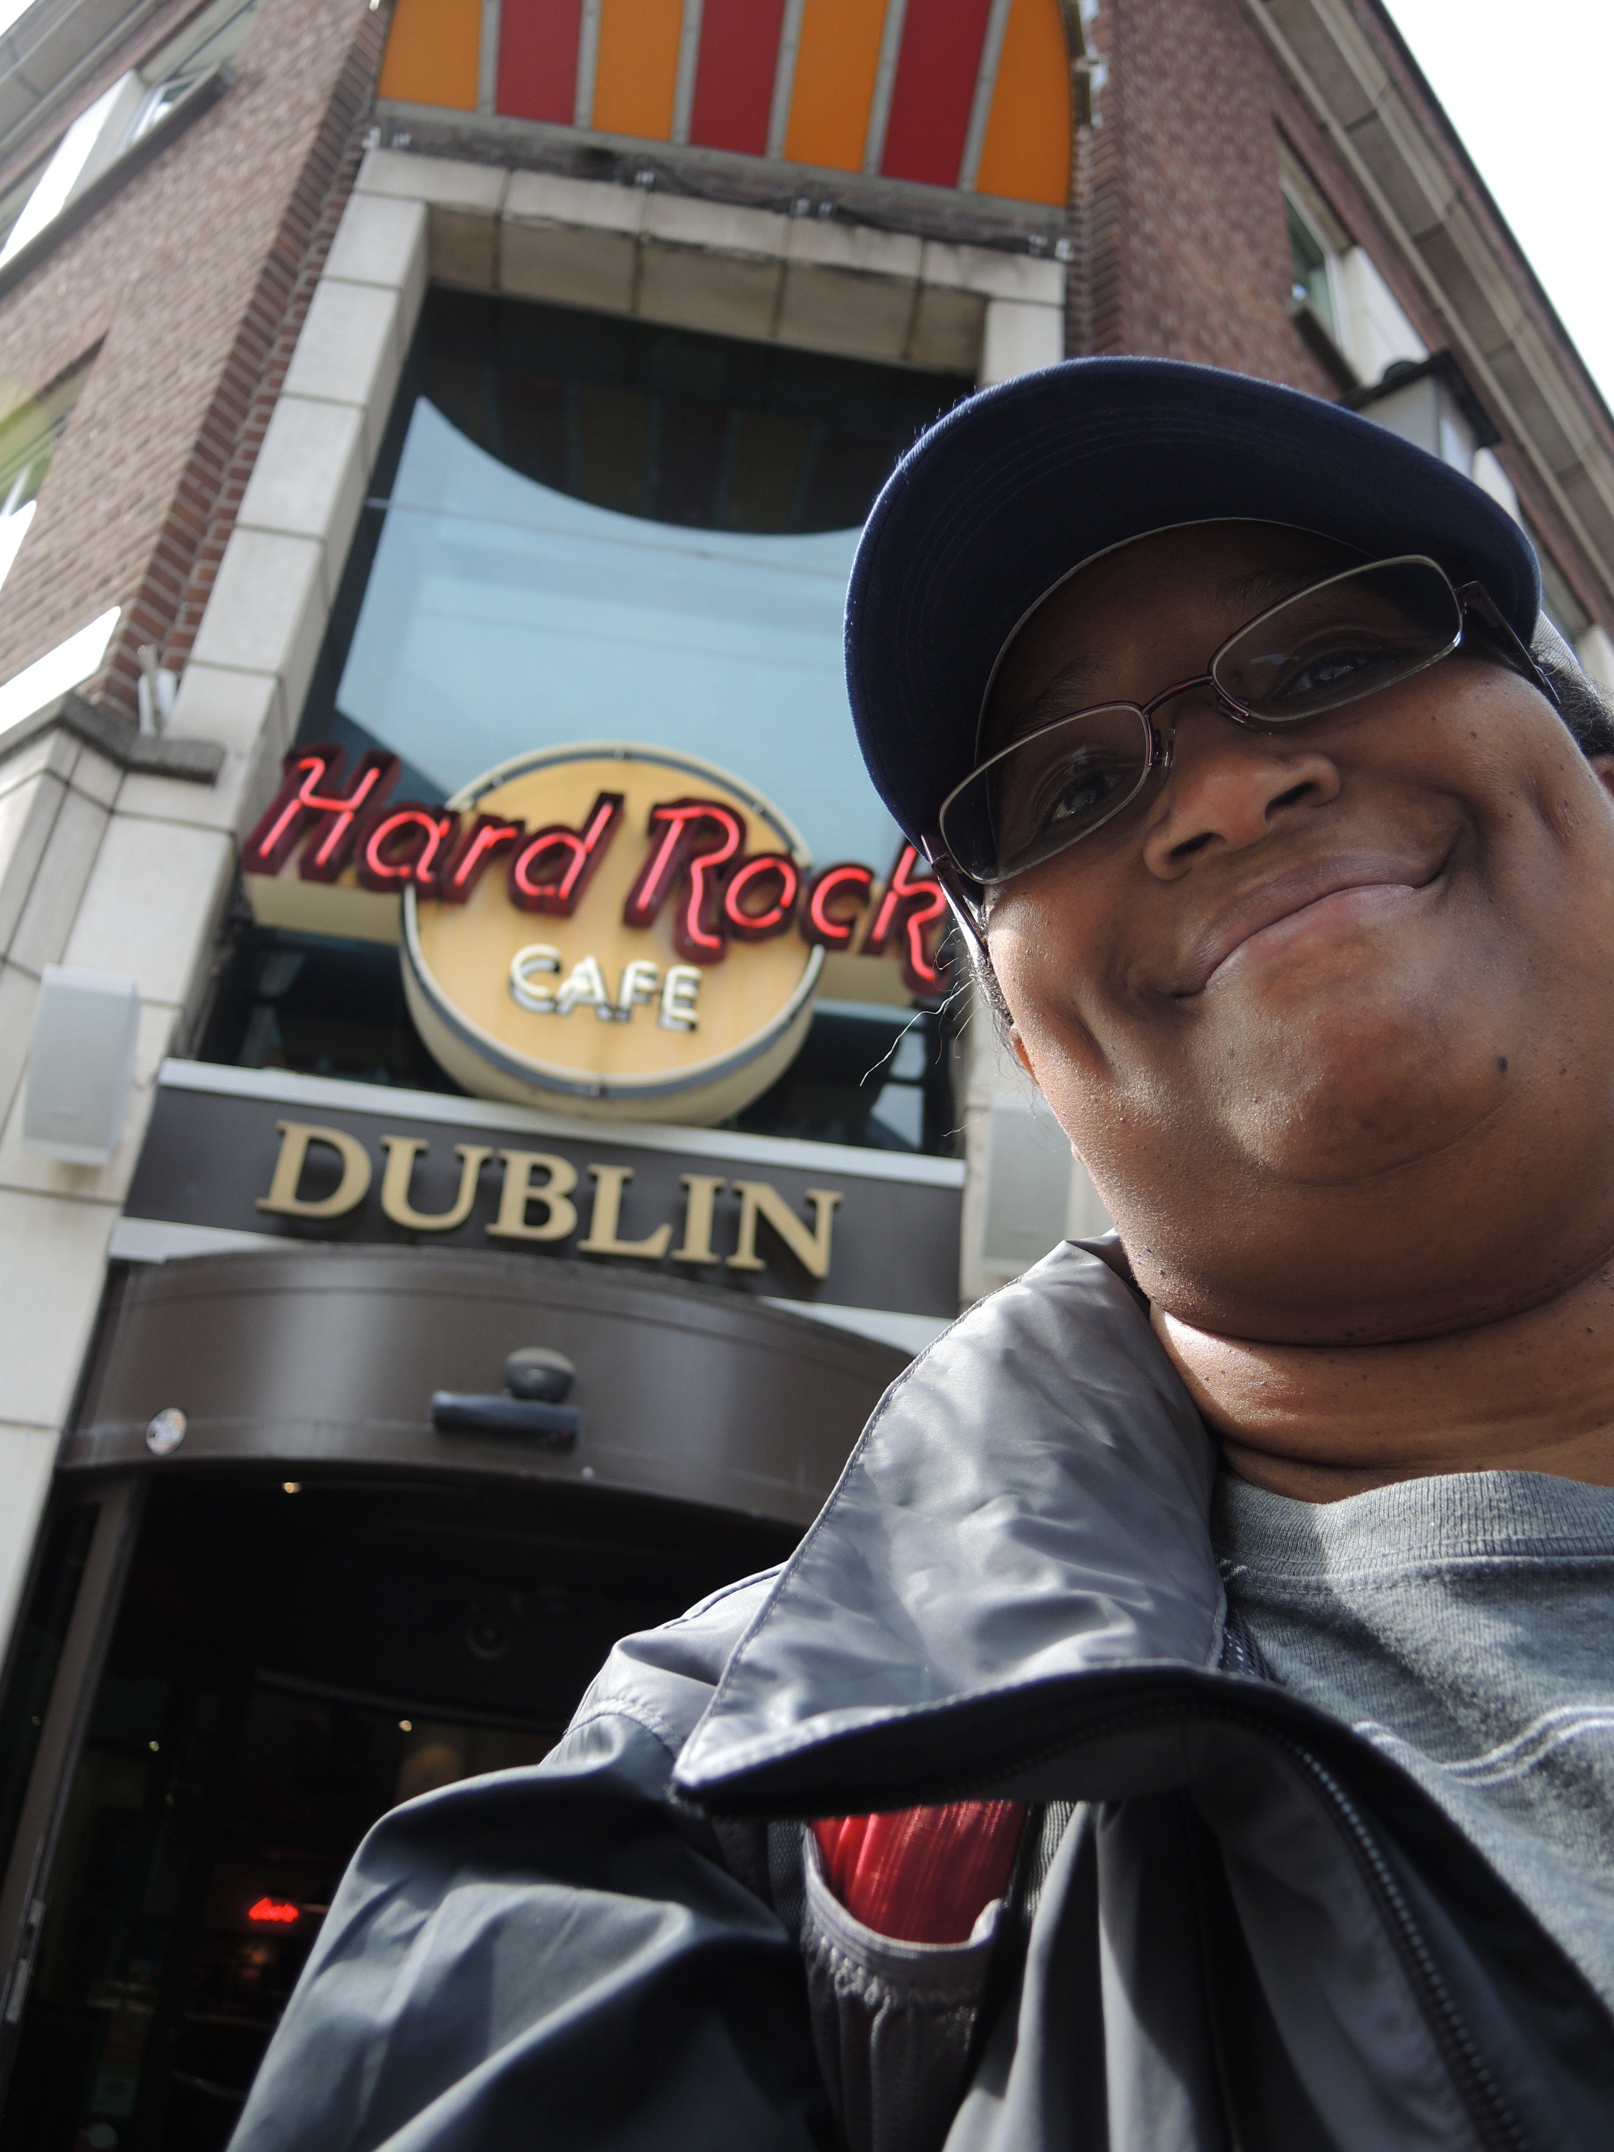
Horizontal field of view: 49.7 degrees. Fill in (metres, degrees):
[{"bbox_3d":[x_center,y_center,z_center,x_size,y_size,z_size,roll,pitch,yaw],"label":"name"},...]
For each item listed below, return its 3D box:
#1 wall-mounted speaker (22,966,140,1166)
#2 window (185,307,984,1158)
[{"bbox_3d":[-1.426,-0.021,3.480,0.175,0.367,0.160,7,0,-1],"label":"wall-mounted speaker"},{"bbox_3d":[-0.428,-1.090,4.788,1.729,2.931,0.100,7,-30,-4],"label":"window"}]

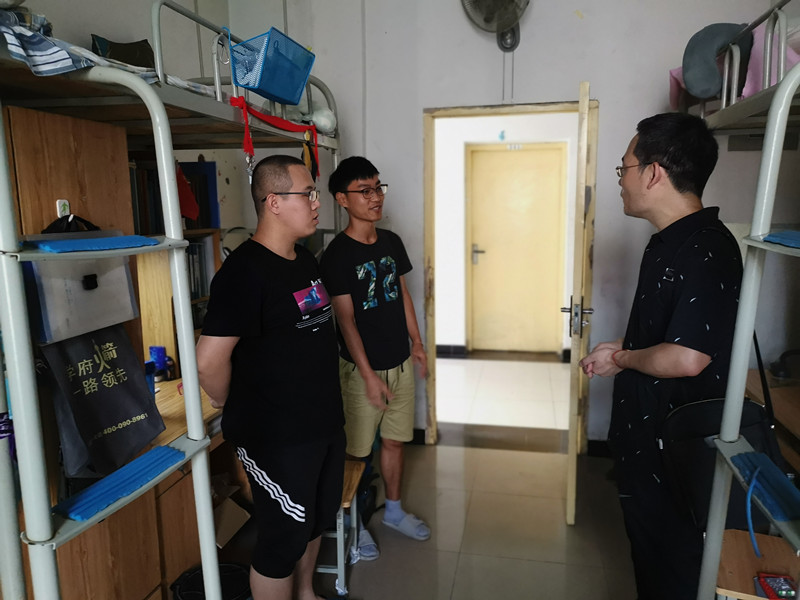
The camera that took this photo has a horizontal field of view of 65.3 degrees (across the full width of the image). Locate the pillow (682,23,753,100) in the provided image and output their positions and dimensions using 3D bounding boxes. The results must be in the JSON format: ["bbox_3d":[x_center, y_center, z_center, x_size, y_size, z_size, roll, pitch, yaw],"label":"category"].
[{"bbox_3d":[1.448,-1.089,2.846,0.290,0.330,0.140,0,9,6],"label":"pillow"}]

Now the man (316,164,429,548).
[{"bbox_3d":[-0.113,0.242,2.735,0.490,1.710,0.360,-7,11,-34],"label":"man"}]

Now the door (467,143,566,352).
[{"bbox_3d":[1.146,-0.489,6.210,0.970,2.060,0.080,1,9,12],"label":"door"}]

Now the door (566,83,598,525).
[{"bbox_3d":[0.912,0.006,3.189,0.055,1.990,0.865,2,9,16],"label":"door"}]

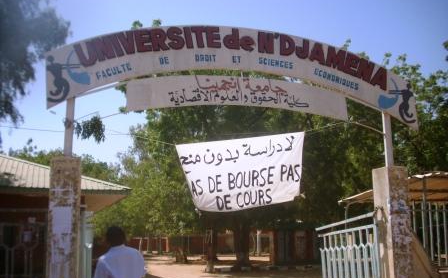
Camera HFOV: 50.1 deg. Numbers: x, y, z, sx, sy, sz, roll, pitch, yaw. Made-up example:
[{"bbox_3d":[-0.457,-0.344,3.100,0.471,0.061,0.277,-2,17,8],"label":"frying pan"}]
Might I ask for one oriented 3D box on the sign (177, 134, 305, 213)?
[{"bbox_3d":[0.293,0.425,6.013,1.717,0.901,0.080,-5,-10,-15],"label":"sign"}]

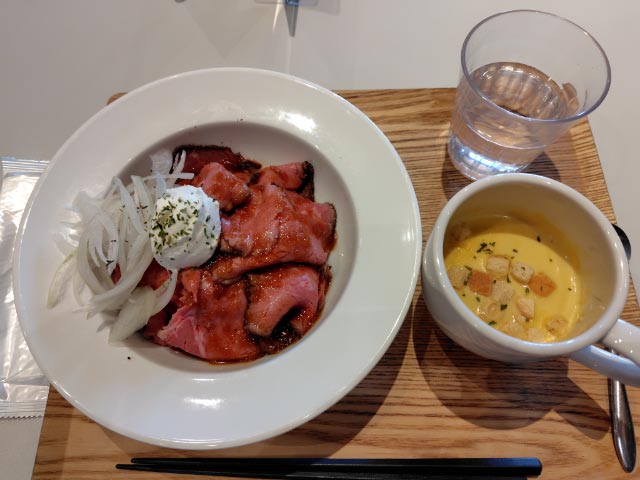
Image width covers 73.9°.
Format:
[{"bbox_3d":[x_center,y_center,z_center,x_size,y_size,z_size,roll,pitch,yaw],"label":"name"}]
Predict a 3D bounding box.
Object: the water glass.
[{"bbox_3d":[0.122,-0.083,0.278,0.081,0.086,0.081,0,68,1],"label":"water glass"}]

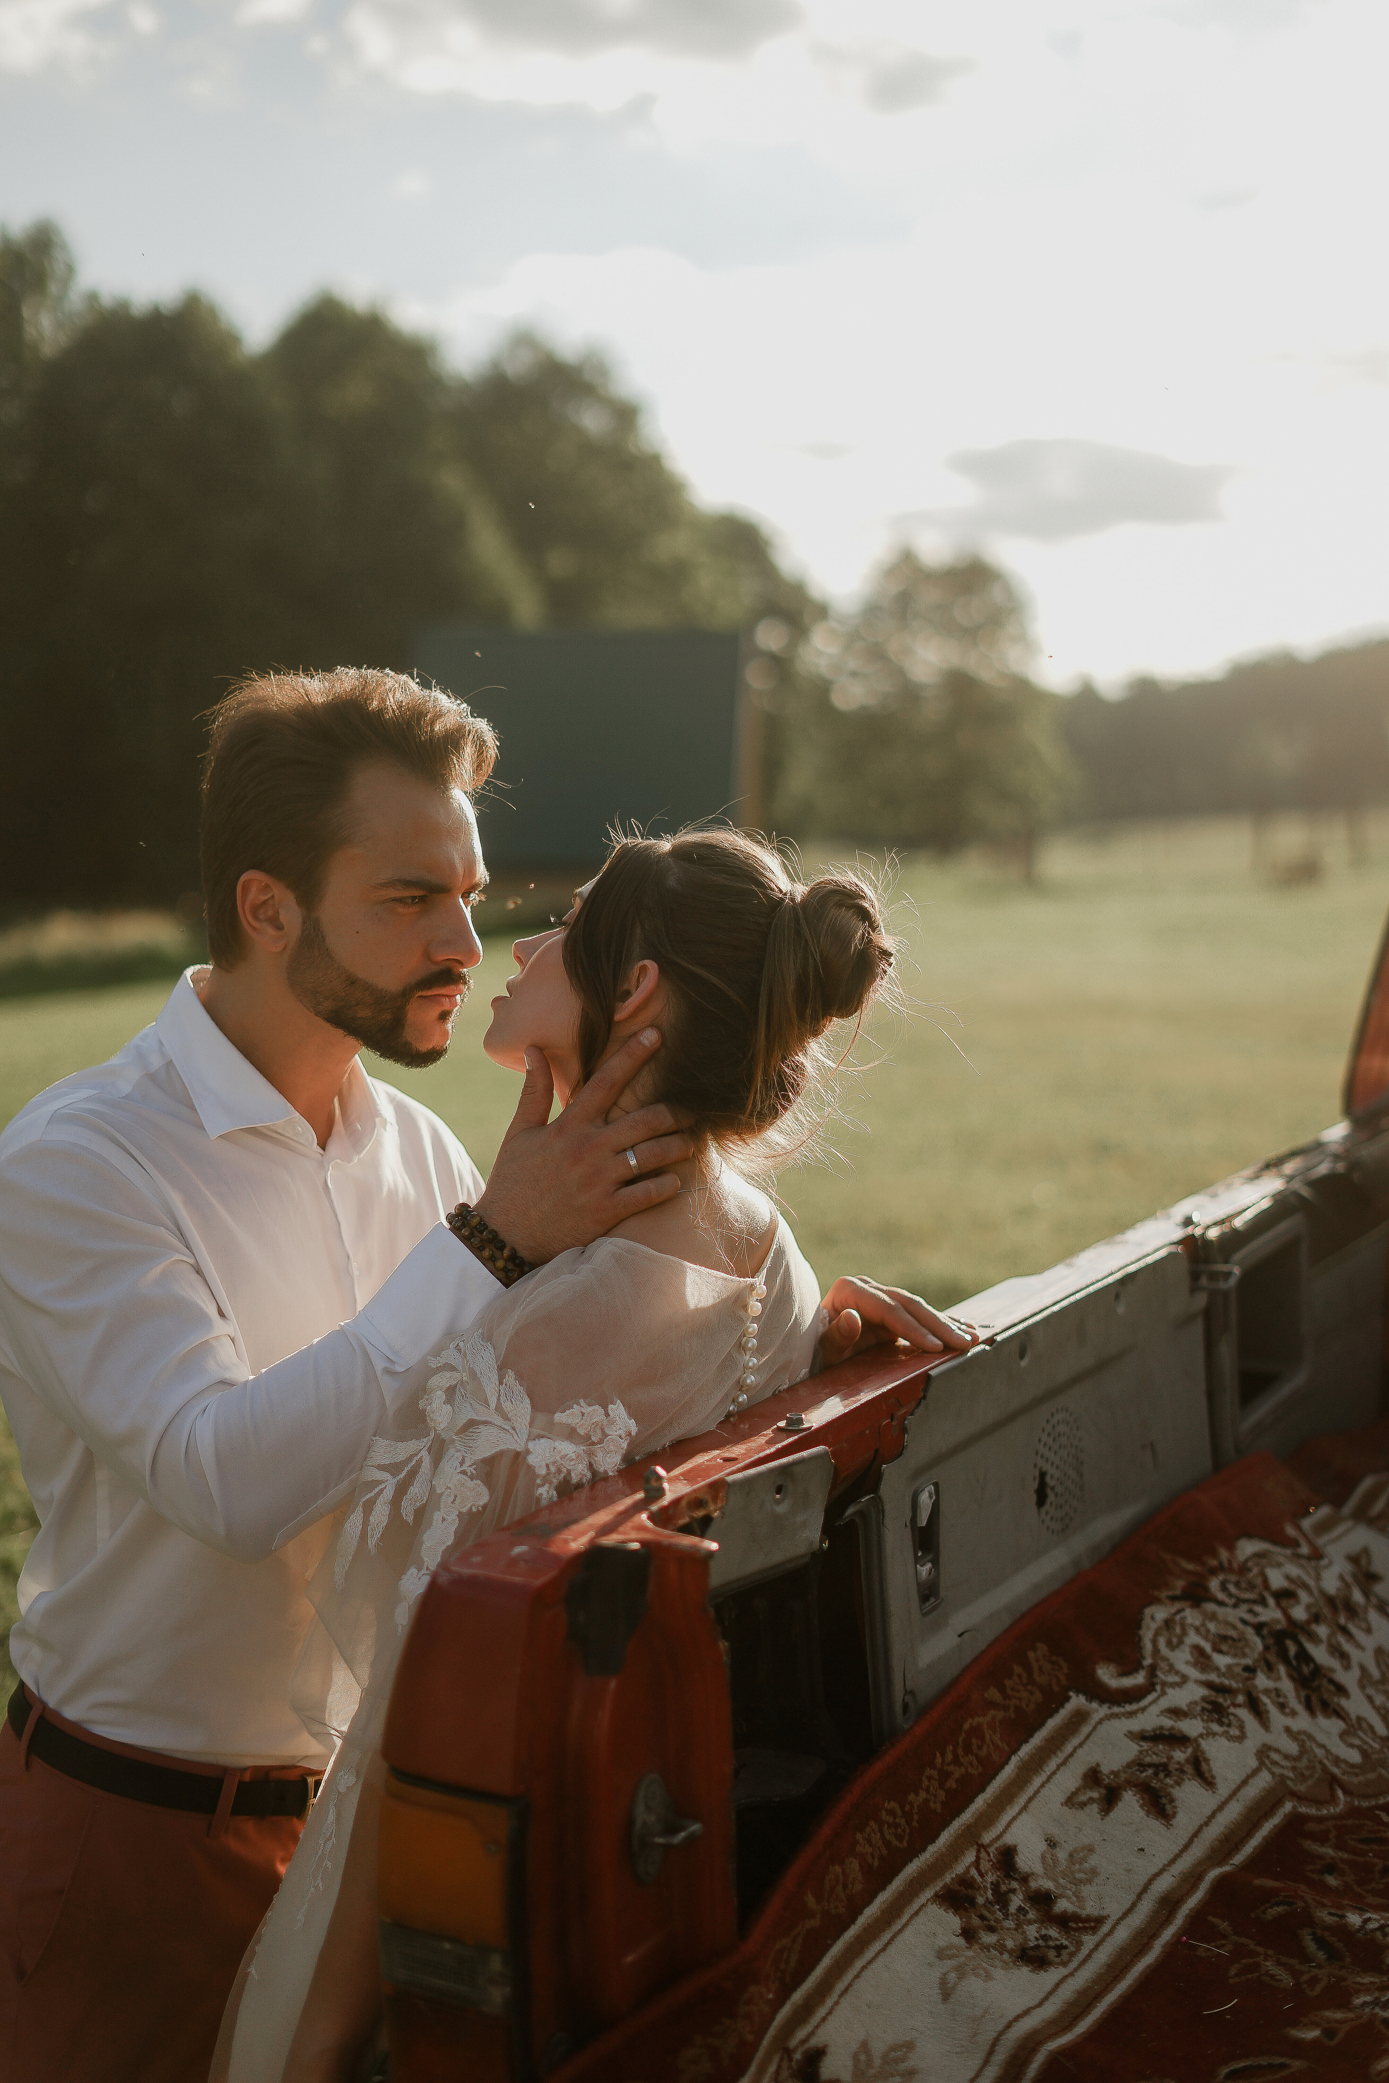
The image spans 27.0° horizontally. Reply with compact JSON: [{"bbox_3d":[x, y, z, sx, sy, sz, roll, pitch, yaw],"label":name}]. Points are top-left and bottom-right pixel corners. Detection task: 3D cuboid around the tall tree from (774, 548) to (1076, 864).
[{"bbox_3d":[7.600,-11.050,95.000,9.900,10.400,9.500,0,4,0],"label":"tall tree"}]

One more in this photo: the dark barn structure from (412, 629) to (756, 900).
[{"bbox_3d":[-2.330,-5.800,60.000,6.800,5.550,5.200,0,5,4],"label":"dark barn structure"}]

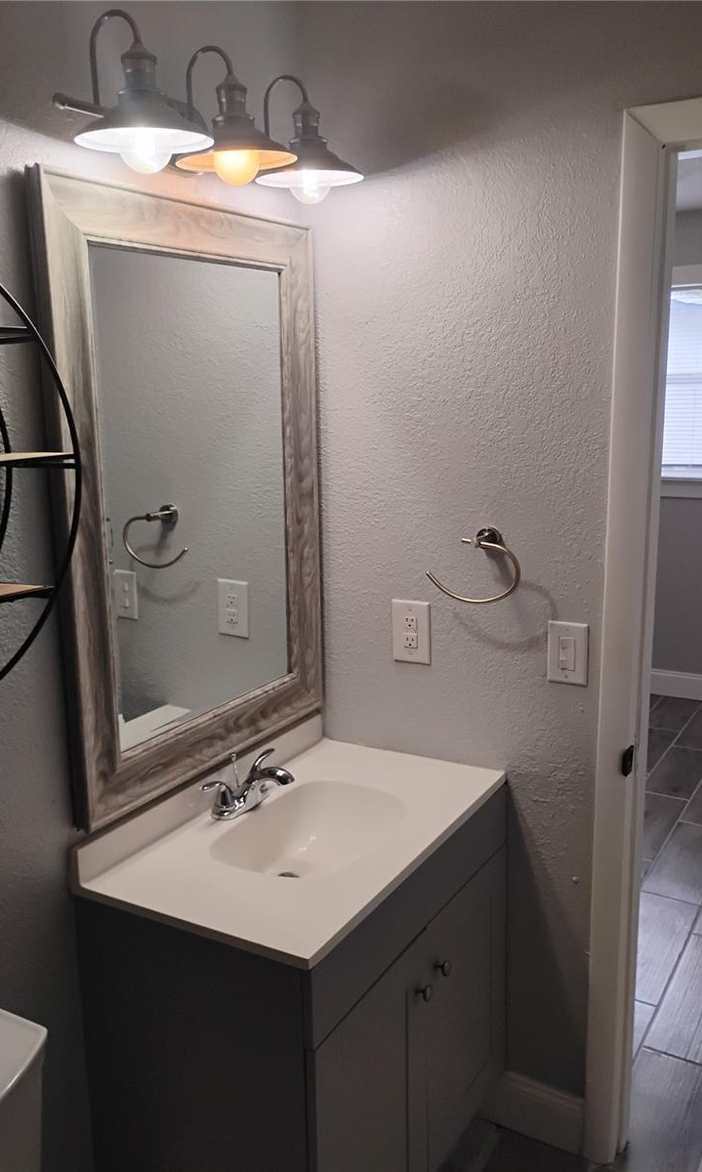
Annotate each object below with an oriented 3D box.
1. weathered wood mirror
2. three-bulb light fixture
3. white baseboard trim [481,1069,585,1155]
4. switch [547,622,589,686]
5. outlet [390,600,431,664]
[{"bbox_3d":[-0.275,-0.170,1.818,0.030,1.054,0.751,6,13,29],"label":"weathered wood mirror"},{"bbox_3d":[-0.207,-0.798,1.620,0.230,0.245,0.655,6,15,29],"label":"three-bulb light fixture"},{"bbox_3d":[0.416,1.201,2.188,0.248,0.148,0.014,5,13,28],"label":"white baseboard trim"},{"bbox_3d":[0.445,0.139,1.945,0.084,0.131,0.008,5,13,28],"label":"switch"},{"bbox_3d":[0.136,0.103,2.107,0.088,0.137,0.008,5,13,28],"label":"outlet"}]

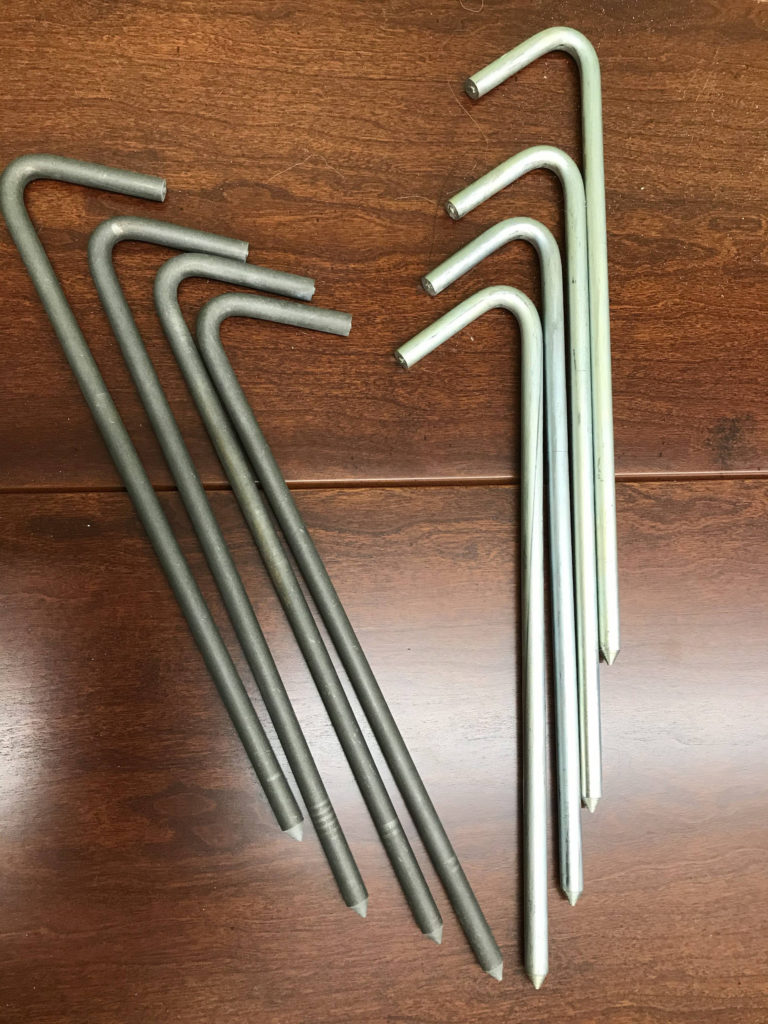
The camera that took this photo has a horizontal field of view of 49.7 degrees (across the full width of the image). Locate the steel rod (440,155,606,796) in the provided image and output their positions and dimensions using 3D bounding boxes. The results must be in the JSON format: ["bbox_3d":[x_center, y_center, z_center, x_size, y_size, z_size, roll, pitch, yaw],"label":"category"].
[{"bbox_3d":[0.063,-0.022,0.376,0.067,0.009,0.308,1,83,-8],"label":"steel rod"}]

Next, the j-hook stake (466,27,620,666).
[{"bbox_3d":[0.073,-0.085,0.385,0.067,0.009,0.308,1,83,-8],"label":"j-hook stake"}]

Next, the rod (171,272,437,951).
[{"bbox_3d":[-0.012,0.024,0.359,0.070,0.009,0.314,-23,86,-10],"label":"rod"}]

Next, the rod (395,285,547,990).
[{"bbox_3d":[0.038,0.047,0.364,0.068,0.009,0.308,2,83,-8],"label":"rod"}]

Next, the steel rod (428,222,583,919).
[{"bbox_3d":[0.052,0.014,0.370,0.067,0.009,0.308,1,83,-8],"label":"steel rod"}]

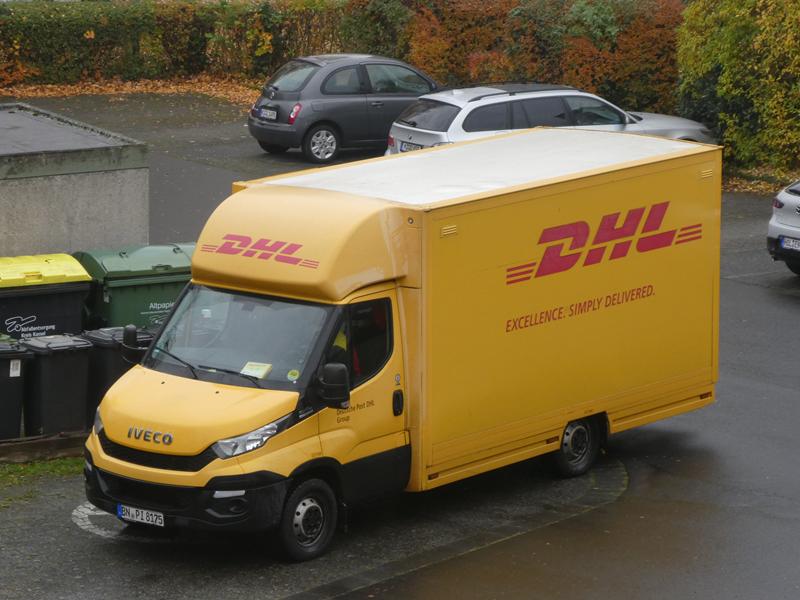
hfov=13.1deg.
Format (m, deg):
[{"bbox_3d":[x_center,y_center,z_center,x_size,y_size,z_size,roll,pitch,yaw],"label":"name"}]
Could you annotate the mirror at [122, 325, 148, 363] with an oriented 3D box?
[{"bbox_3d":[-2.343,0.421,30.349,0.150,0.380,0.230,-9,14,-38],"label":"mirror"}]

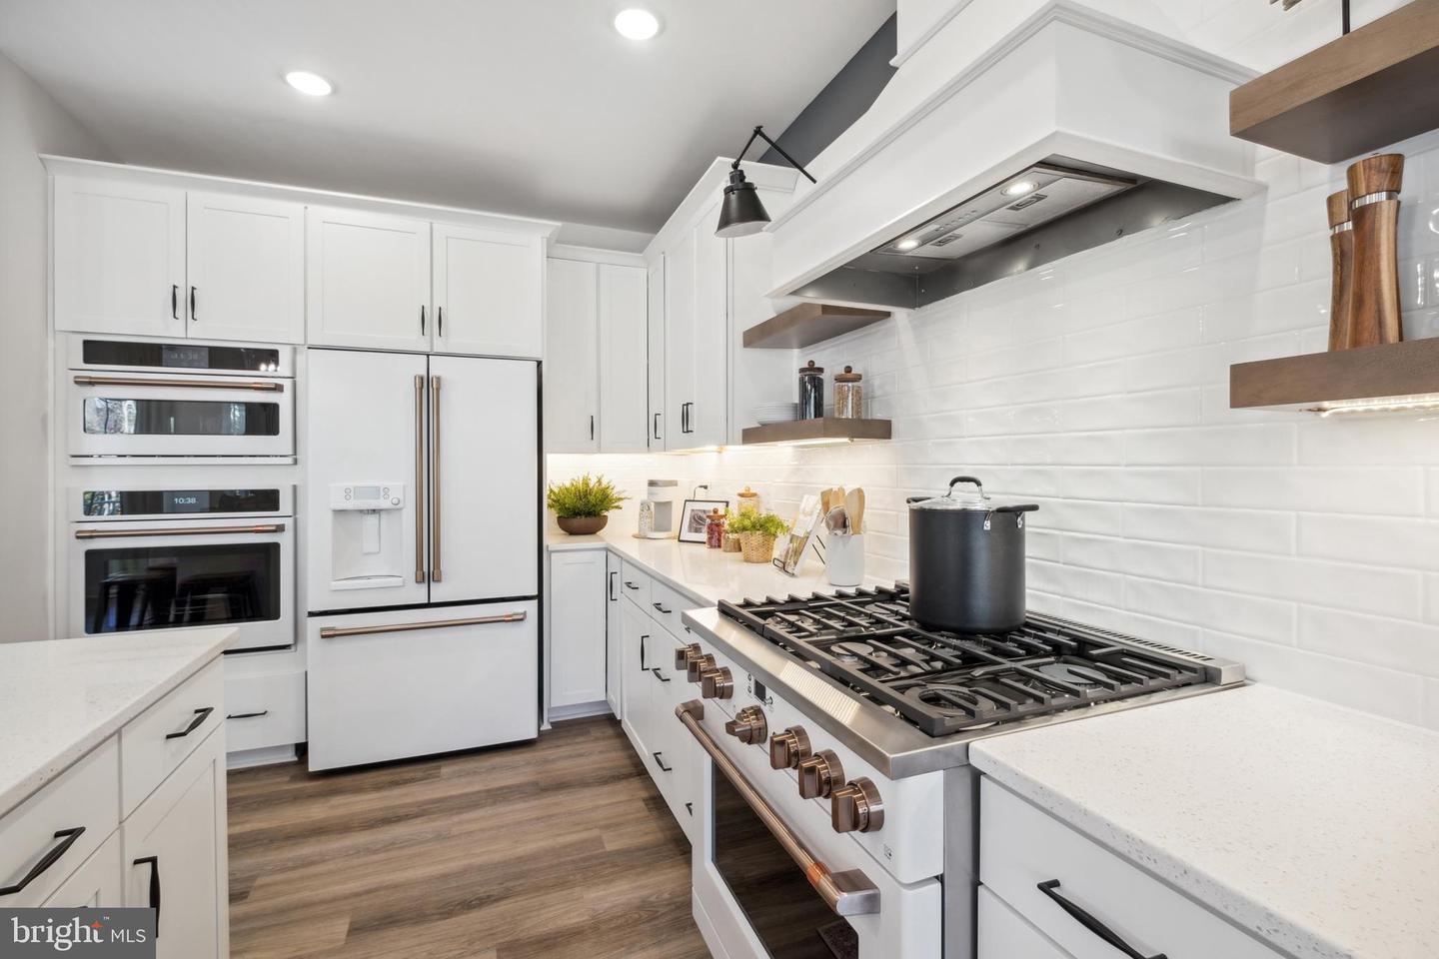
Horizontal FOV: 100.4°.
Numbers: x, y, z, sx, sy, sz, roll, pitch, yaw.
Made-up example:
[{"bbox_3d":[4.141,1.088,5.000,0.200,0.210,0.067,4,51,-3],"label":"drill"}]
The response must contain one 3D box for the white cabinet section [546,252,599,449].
[{"bbox_3d":[-0.880,-0.684,3.478,0.306,1.066,0.330,-1,1,-22],"label":"white cabinet section"}]

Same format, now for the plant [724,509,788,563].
[{"bbox_3d":[0.167,0.236,2.536,0.250,0.216,0.240,0,1,-22],"label":"plant"}]

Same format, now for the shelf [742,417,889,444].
[{"bbox_3d":[0.333,-0.170,2.235,0.261,0.061,0.620,0,1,-22],"label":"shelf"}]

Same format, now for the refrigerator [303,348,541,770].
[{"bbox_3d":[-1.410,0.342,2.990,0.906,1.807,0.840,0,1,-22],"label":"refrigerator"}]

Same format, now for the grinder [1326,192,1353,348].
[{"bbox_3d":[0.926,-0.296,0.880,0.052,0.255,0.052,0,1,-22],"label":"grinder"}]

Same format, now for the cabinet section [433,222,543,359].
[{"bbox_3d":[-1.224,-0.910,3.182,0.497,0.604,0.570,-1,1,-22],"label":"cabinet section"}]

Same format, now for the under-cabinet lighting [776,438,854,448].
[{"bbox_3d":[0.342,-0.131,2.240,0.030,0.015,0.520,0,1,-22],"label":"under-cabinet lighting"}]

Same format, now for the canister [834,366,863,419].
[{"bbox_3d":[0.428,-0.287,1.993,0.094,0.184,0.094,0,1,0],"label":"canister"}]

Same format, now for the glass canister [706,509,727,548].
[{"bbox_3d":[-0.016,0.236,2.947,0.102,0.184,0.102,0,1,0],"label":"glass canister"}]

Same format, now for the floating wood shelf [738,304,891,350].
[{"bbox_3d":[0.335,-0.565,2.213,0.264,0.064,0.610,0,1,-22],"label":"floating wood shelf"}]

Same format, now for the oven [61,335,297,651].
[{"bbox_3d":[-2.324,0.083,2.756,0.758,1.355,0.630,0,1,-22],"label":"oven"}]

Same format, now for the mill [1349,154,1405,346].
[{"bbox_3d":[0.872,-0.294,0.799,0.052,0.255,0.052,0,1,-22],"label":"mill"}]

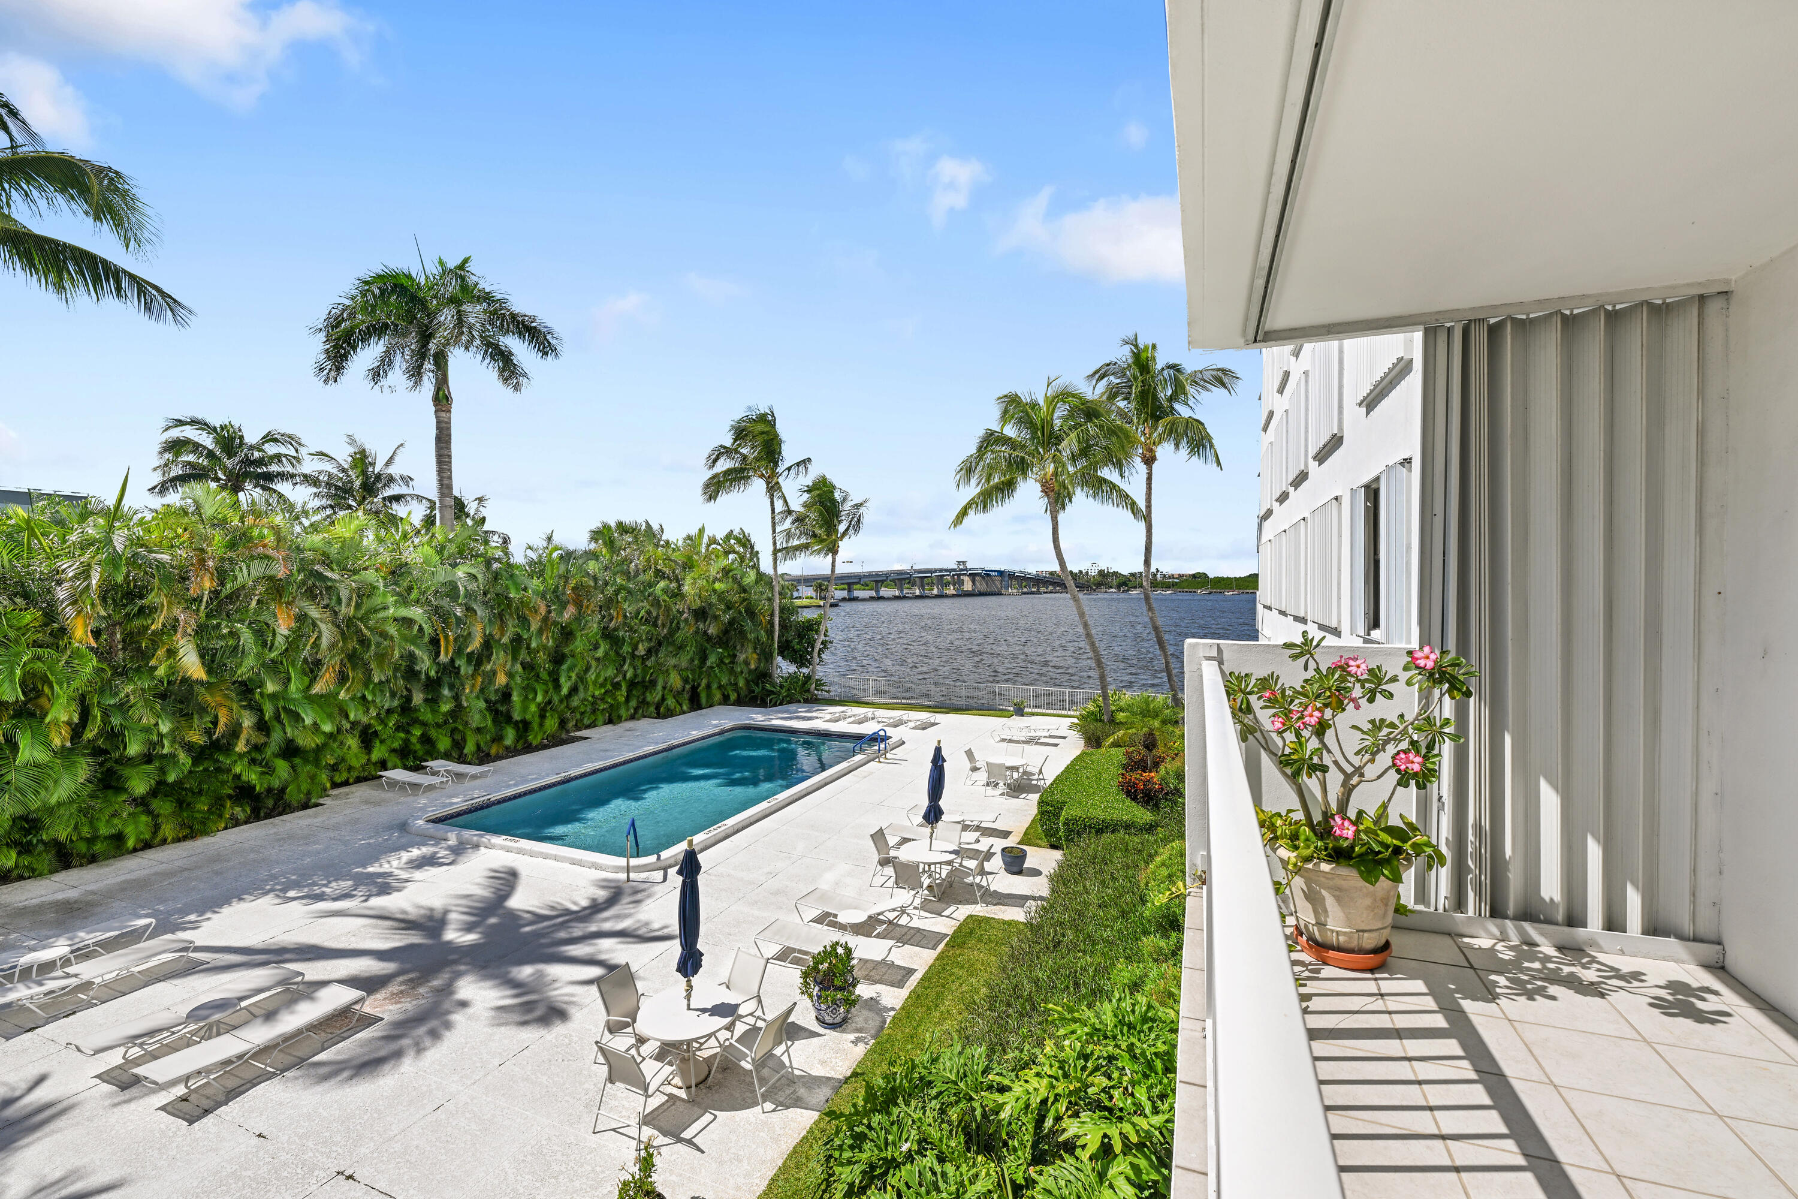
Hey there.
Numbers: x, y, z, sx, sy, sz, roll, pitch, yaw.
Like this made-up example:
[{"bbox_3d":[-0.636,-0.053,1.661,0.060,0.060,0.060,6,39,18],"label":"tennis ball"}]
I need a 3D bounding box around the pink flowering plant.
[{"bbox_3d":[1.710,0.585,2.688,0.800,0.900,0.720,0,1,24],"label":"pink flowering plant"}]

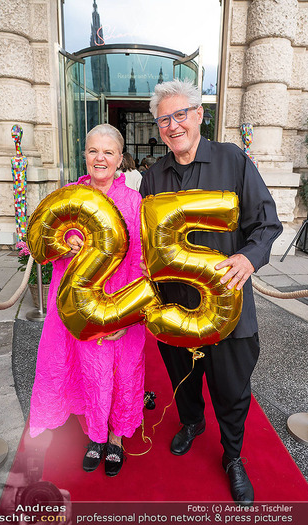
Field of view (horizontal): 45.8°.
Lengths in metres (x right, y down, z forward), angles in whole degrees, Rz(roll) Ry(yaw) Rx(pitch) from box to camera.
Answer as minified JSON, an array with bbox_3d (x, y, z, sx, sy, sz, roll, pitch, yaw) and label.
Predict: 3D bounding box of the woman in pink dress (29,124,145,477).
[{"bbox_3d":[-0.340,0.226,1.750,0.580,1.680,0.450,0,12,-5],"label":"woman in pink dress"}]

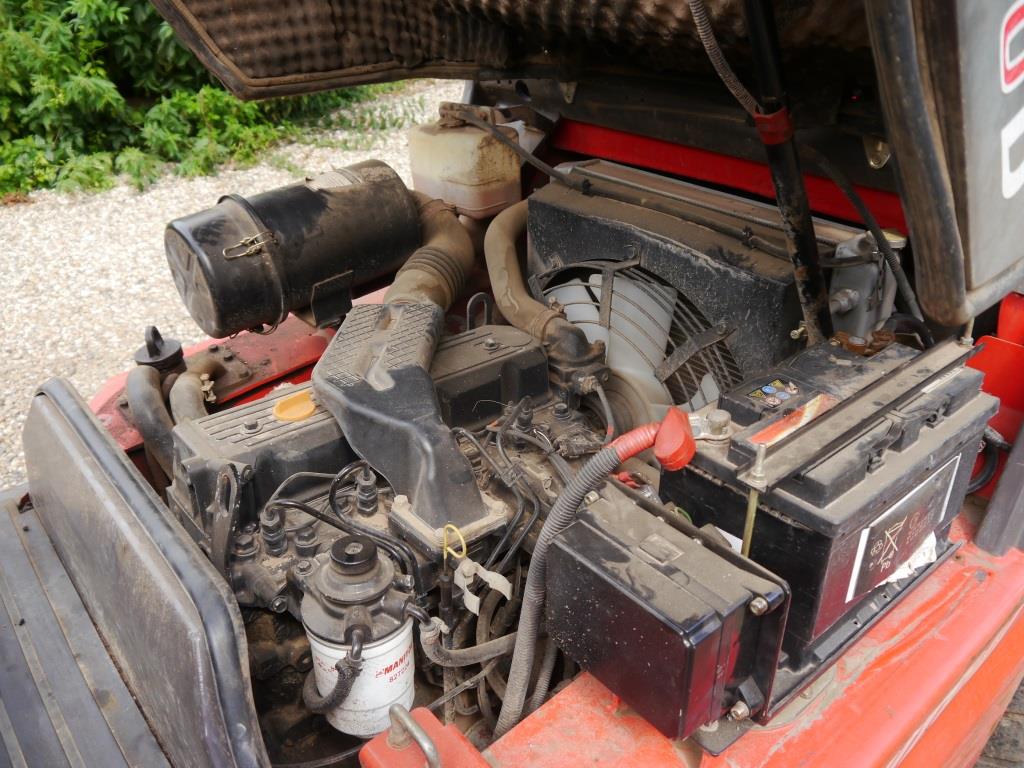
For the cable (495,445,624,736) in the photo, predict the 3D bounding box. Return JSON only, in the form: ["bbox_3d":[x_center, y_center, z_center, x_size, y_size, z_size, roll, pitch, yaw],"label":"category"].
[{"bbox_3d":[0.042,0.202,0.748,0.135,0.325,0.085,-23,35,-34],"label":"cable"}]

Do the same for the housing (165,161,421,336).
[{"bbox_3d":[-0.338,-0.218,1.305,0.342,0.200,0.195,-28,38,-31],"label":"housing"}]

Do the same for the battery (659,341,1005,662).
[{"bbox_3d":[0.299,0.090,0.798,0.282,0.177,0.175,-23,35,-34],"label":"battery"}]

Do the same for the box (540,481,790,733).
[{"bbox_3d":[0.111,0.182,0.656,0.090,0.130,0.170,-23,35,-34],"label":"box"}]

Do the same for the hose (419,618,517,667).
[{"bbox_3d":[-0.035,0.217,0.711,0.105,0.070,0.030,-23,35,-34],"label":"hose"}]

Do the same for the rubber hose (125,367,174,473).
[{"bbox_3d":[-0.481,0.049,1.103,0.075,0.130,0.160,-23,35,-34],"label":"rubber hose"}]

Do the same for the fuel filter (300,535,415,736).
[{"bbox_3d":[-0.127,0.207,0.694,0.093,0.175,0.096,-1,28,1],"label":"fuel filter"}]

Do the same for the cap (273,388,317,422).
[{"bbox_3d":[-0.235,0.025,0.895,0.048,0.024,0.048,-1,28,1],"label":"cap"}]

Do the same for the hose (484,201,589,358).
[{"bbox_3d":[0.009,-0.170,1.182,0.100,0.105,0.335,-3,28,-3],"label":"hose"}]

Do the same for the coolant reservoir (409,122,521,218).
[{"bbox_3d":[-0.078,-0.389,1.485,0.120,0.140,0.180,-23,35,-34],"label":"coolant reservoir"}]

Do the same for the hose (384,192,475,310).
[{"bbox_3d":[-0.118,-0.204,1.259,0.140,0.130,0.330,-4,28,-5],"label":"hose"}]

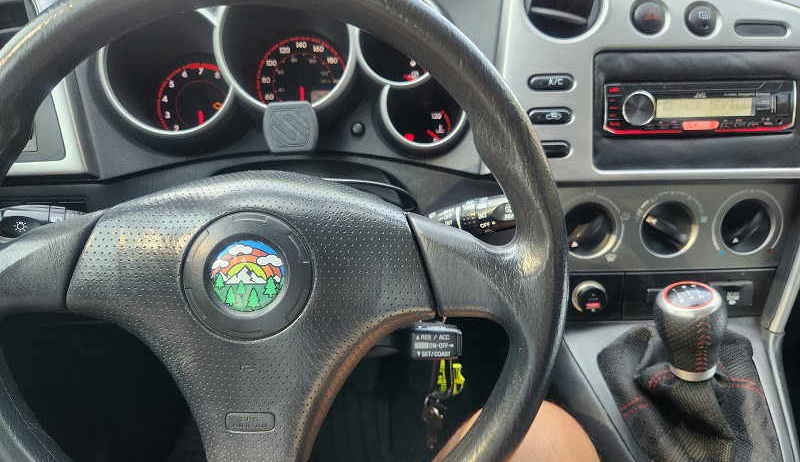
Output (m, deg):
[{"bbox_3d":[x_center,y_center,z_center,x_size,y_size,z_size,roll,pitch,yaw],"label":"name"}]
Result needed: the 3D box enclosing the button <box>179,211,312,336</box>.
[{"bbox_3d":[-0.090,0.027,0.317,0.076,0.076,0.018,-2,4,-1],"label":"button"}]

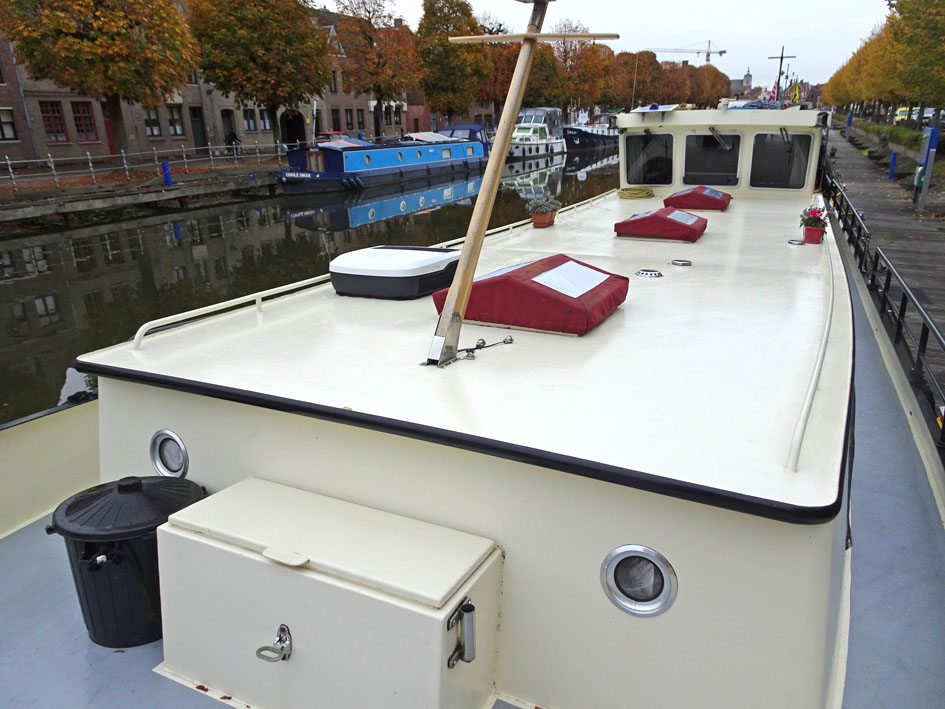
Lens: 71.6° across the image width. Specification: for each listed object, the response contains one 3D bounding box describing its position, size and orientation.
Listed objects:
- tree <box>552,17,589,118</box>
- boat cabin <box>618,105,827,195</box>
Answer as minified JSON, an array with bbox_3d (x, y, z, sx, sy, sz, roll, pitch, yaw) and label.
[{"bbox_3d":[14.296,-41.441,96.658,5.800,14.580,5.800,9,23,28],"label":"tree"},{"bbox_3d":[5.053,-4.118,13.104,3.654,1.549,3.000,8,22,25],"label":"boat cabin"}]

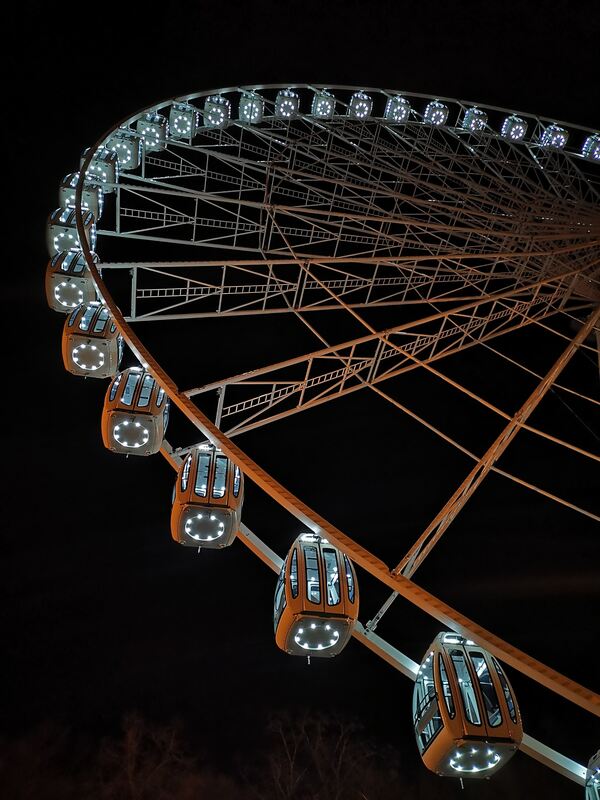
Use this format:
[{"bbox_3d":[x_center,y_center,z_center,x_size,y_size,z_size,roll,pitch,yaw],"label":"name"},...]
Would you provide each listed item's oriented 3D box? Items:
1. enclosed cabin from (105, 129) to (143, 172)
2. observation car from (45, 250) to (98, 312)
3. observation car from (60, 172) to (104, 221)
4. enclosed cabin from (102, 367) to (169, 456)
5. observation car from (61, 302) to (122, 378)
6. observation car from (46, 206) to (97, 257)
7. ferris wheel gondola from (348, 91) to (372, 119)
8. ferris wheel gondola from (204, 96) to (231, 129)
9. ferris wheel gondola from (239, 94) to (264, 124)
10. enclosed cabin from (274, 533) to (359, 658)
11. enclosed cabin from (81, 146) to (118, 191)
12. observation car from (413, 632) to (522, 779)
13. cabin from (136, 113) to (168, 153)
[{"bbox_3d":[-10.127,-14.732,36.393,1.760,2.430,1.750,8,-52,-7],"label":"enclosed cabin"},{"bbox_3d":[-8.538,-4.636,23.911,1.845,2.430,1.665,8,-52,-8],"label":"observation car"},{"bbox_3d":[-10.405,-9.801,30.115,1.760,2.430,1.750,8,-52,-7],"label":"observation car"},{"bbox_3d":[-4.901,0.229,18.932,1.845,2.430,1.665,8,-52,-8],"label":"enclosed cabin"},{"bbox_3d":[-7.033,-2.173,21.571,1.760,2.430,1.750,8,-52,-7],"label":"observation car"},{"bbox_3d":[-9.776,-7.246,27.099,1.760,2.430,1.750,8,-52,-7],"label":"observation car"},{"bbox_3d":[5.242,-25.691,54.549,1.845,2.430,1.665,8,-52,-8],"label":"ferris wheel gondola"},{"bbox_3d":[-5.951,-20.745,44.906,1.845,2.430,1.665,8,-52,-8],"label":"ferris wheel gondola"},{"bbox_3d":[-3.666,-22.742,48.435,1.760,2.430,1.750,8,-52,-7],"label":"ferris wheel gondola"},{"bbox_3d":[0.344,4.595,15.081,1.845,2.430,1.665,8,-52,-8],"label":"enclosed cabin"},{"bbox_3d":[-10.523,-12.311,33.231,1.760,2.430,1.750,8,-52,-7],"label":"enclosed cabin"},{"bbox_3d":[3.511,6.563,13.663,1.845,2.430,1.665,8,-52,-8],"label":"observation car"},{"bbox_3d":[-9.144,-16.792,38.938,1.845,2.430,1.665,8,-52,-8],"label":"cabin"}]

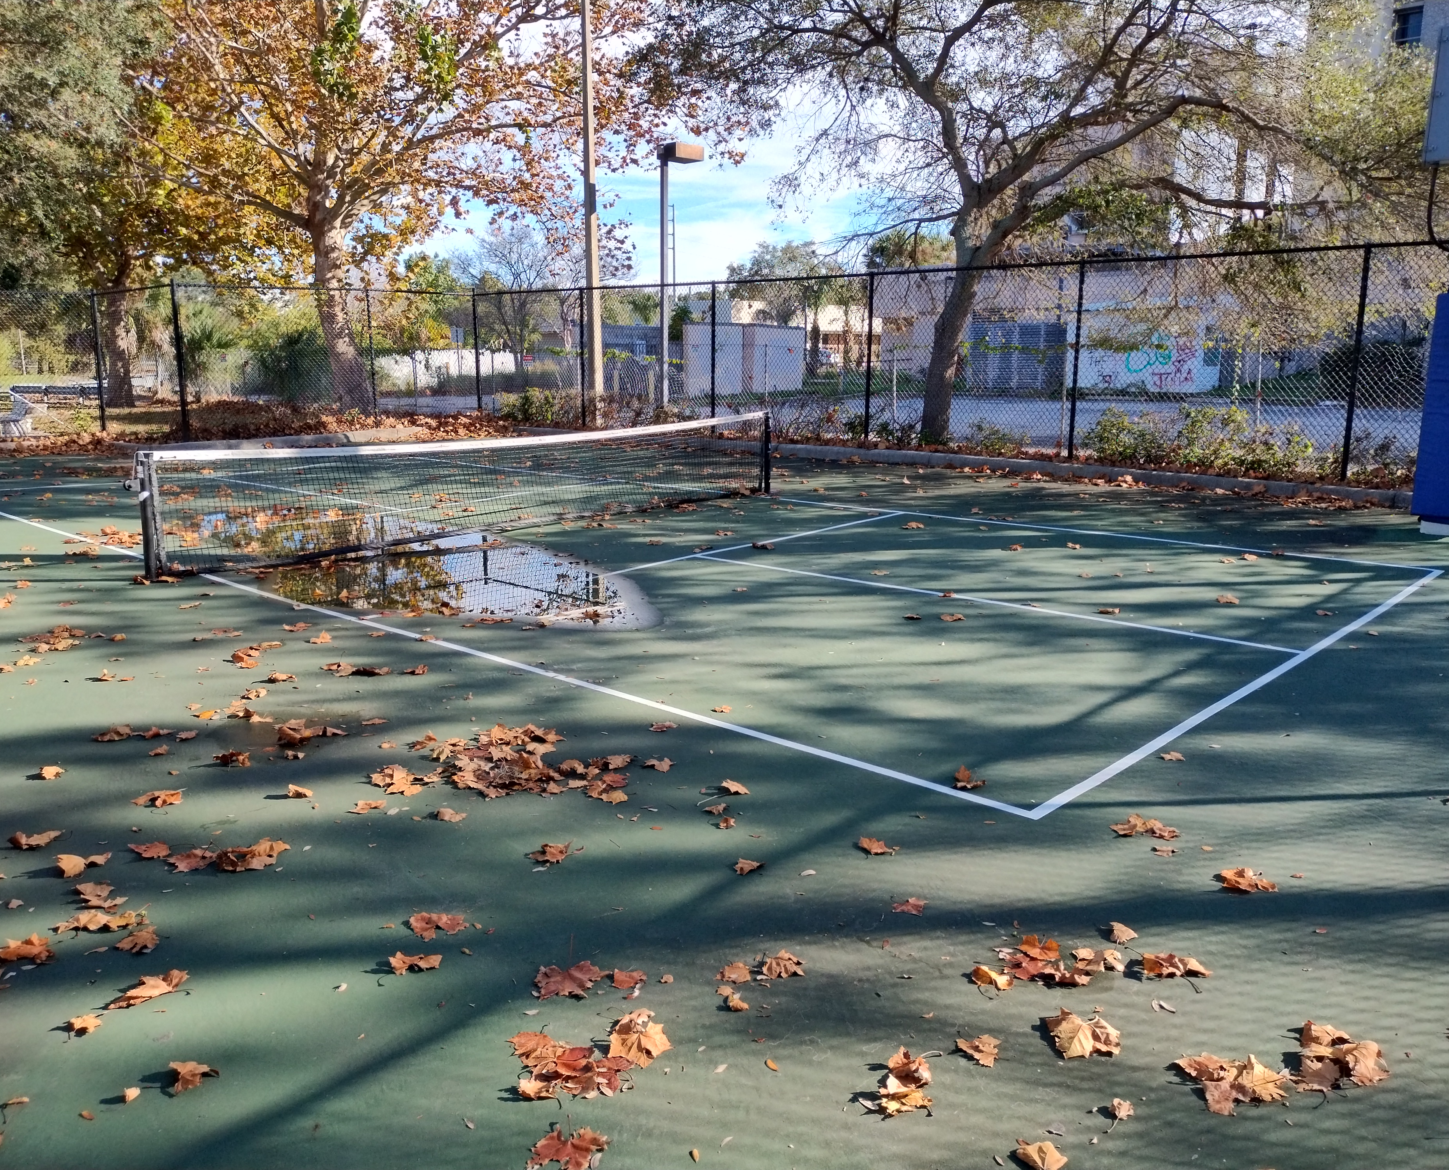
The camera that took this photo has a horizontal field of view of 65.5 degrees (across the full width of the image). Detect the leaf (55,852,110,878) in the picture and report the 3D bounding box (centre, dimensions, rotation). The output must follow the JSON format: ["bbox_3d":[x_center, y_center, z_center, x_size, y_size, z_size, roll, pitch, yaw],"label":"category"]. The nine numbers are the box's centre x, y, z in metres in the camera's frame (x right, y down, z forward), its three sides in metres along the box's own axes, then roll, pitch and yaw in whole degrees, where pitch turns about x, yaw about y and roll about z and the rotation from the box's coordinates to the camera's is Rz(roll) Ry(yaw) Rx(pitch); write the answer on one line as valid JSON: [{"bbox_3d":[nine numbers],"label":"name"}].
[{"bbox_3d":[-1.949,0.849,3.419,0.172,0.048,0.085,-4,12,-20],"label":"leaf"}]

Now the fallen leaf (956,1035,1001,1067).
[{"bbox_3d":[0.562,1.032,2.499,0.098,0.028,0.096,1,11,5],"label":"fallen leaf"}]

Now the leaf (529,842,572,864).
[{"bbox_3d":[-0.535,0.821,3.460,0.128,0.035,0.105,0,11,0],"label":"leaf"}]

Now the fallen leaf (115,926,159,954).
[{"bbox_3d":[-1.555,0.940,2.986,0.108,0.036,0.090,-2,11,-10],"label":"fallen leaf"}]

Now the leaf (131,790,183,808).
[{"bbox_3d":[-1.989,0.750,3.950,0.176,0.034,0.080,-1,11,-3],"label":"leaf"}]

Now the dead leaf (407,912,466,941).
[{"bbox_3d":[-0.780,0.925,3.054,0.160,0.032,0.110,0,11,0],"label":"dead leaf"}]

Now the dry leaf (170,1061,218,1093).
[{"bbox_3d":[-1.134,1.051,2.407,0.102,0.042,0.070,-2,11,-8],"label":"dry leaf"}]

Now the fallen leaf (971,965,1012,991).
[{"bbox_3d":[0.659,0.972,2.781,0.100,0.036,0.062,3,12,18],"label":"fallen leaf"}]

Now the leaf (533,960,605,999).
[{"bbox_3d":[-0.379,0.962,2.764,0.172,0.030,0.148,0,11,0],"label":"leaf"}]

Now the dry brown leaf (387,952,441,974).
[{"bbox_3d":[-0.780,0.949,2.835,0.131,0.030,0.069,0,11,0],"label":"dry brown leaf"}]

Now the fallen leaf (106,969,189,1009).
[{"bbox_3d":[-1.386,0.966,2.711,0.169,0.045,0.085,-7,13,-31],"label":"fallen leaf"}]

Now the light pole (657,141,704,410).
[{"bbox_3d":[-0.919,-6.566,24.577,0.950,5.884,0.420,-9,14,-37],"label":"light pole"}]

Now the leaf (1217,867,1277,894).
[{"bbox_3d":[1.530,0.865,3.296,0.165,0.037,0.090,3,12,14],"label":"leaf"}]

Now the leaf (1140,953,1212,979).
[{"bbox_3d":[1.127,0.948,2.812,0.169,0.036,0.076,0,11,0],"label":"leaf"}]

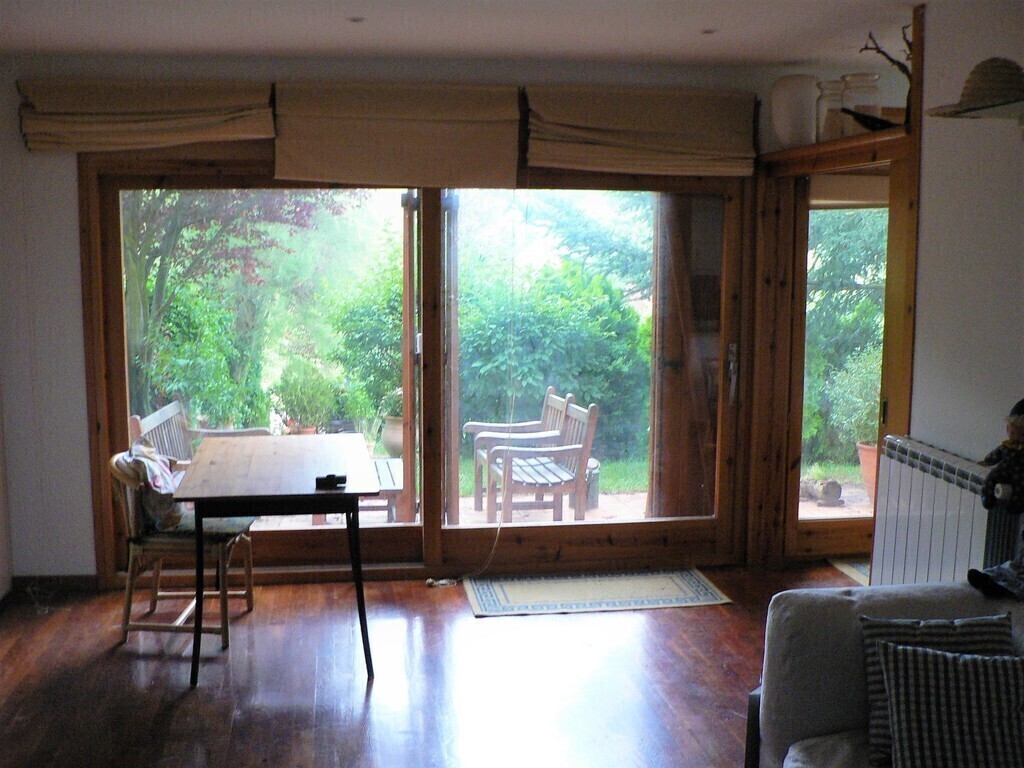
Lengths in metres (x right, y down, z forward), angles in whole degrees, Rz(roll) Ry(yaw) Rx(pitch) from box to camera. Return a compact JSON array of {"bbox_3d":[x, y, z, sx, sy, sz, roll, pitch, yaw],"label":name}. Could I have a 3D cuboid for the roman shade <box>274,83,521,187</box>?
[{"bbox_3d":[-0.538,-1.168,5.044,1.144,0.466,0.100,-1,8,-7],"label":"roman shade"}]

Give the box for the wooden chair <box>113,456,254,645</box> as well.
[{"bbox_3d":[-1.443,0.660,4.643,0.500,0.830,0.470,0,8,2],"label":"wooden chair"}]

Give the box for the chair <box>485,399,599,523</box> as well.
[{"bbox_3d":[0.157,0.555,6.975,0.670,0.900,0.540,-2,8,-13],"label":"chair"}]

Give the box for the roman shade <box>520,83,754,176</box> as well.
[{"bbox_3d":[0.625,-1.221,5.190,1.144,0.411,0.100,-1,8,-7],"label":"roman shade"}]

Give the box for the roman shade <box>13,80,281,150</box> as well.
[{"bbox_3d":[-1.657,-1.220,4.890,1.119,0.317,0.100,-1,8,-7],"label":"roman shade"}]

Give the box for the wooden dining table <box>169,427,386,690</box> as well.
[{"bbox_3d":[-1.001,0.701,4.669,0.768,0.742,1.302,-1,8,-11],"label":"wooden dining table"}]

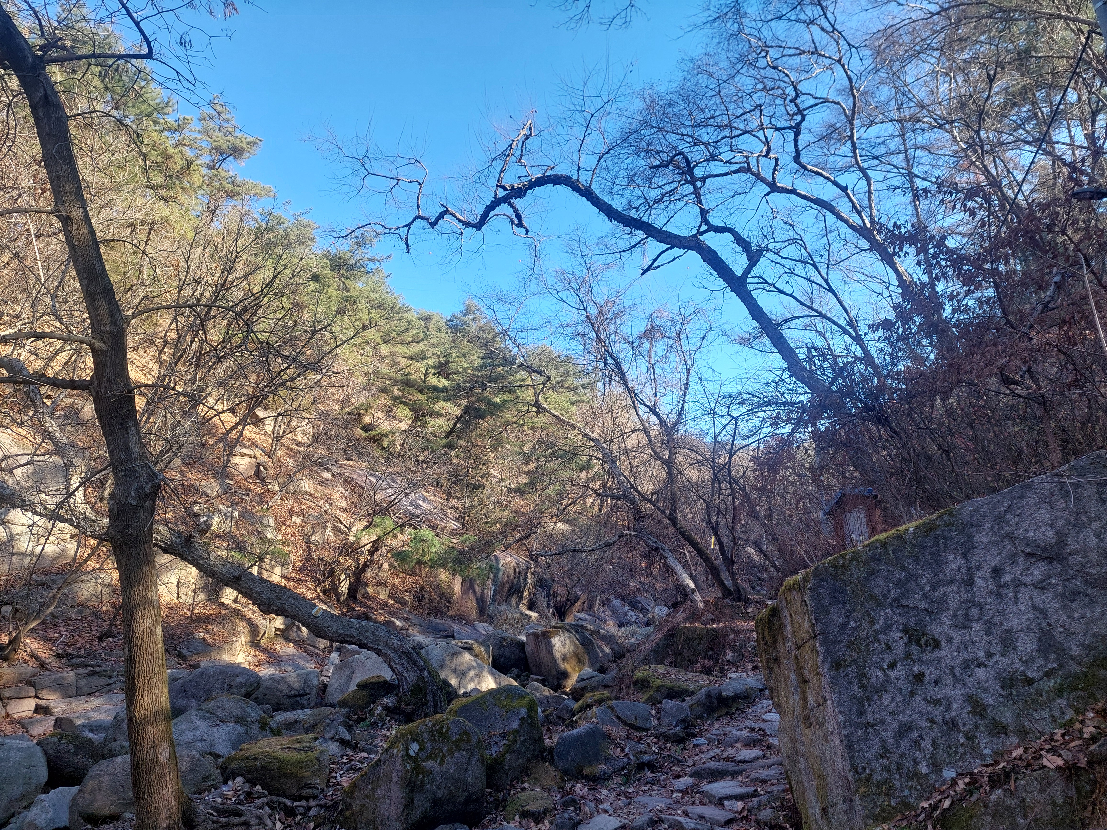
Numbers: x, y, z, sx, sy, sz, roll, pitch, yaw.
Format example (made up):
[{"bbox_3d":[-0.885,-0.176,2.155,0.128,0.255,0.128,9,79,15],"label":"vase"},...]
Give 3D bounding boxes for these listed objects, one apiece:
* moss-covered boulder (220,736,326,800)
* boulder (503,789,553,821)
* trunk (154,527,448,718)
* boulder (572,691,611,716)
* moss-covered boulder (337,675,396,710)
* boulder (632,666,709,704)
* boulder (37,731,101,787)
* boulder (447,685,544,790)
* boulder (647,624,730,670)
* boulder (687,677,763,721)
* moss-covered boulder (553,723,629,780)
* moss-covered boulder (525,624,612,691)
[{"bbox_3d":[-1.965,2.469,5.644,0.725,0.349,0.544,3,-11,-18],"label":"moss-covered boulder"},{"bbox_3d":[-0.146,2.338,4.785,0.298,0.141,0.239,0,-10,0],"label":"boulder"},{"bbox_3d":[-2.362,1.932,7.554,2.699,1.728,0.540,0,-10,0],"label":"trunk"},{"bbox_3d":[0.366,2.790,7.727,0.372,0.205,0.335,0,-10,0],"label":"boulder"},{"bbox_3d":[-1.869,2.781,8.018,0.553,0.310,0.442,0,-10,0],"label":"moss-covered boulder"},{"bbox_3d":[1.219,2.834,8.402,0.769,0.334,0.692,0,-10,0],"label":"boulder"},{"bbox_3d":[-3.607,2.559,5.957,0.397,0.347,0.357,6,-12,-29],"label":"boulder"},{"bbox_3d":[-0.395,2.214,5.536,0.651,0.629,0.684,0,-10,0],"label":"boulder"},{"bbox_3d":[1.681,2.882,9.941,1.005,0.539,0.603,0,-10,0],"label":"boulder"},{"bbox_3d":[1.624,2.688,7.590,0.619,0.355,0.742,-7,-13,34],"label":"boulder"},{"bbox_3d":[0.258,2.385,5.673,0.533,0.337,0.427,0,-10,0],"label":"moss-covered boulder"},{"bbox_3d":[0.193,3.130,10.373,1.108,0.794,0.887,0,-10,0],"label":"moss-covered boulder"}]

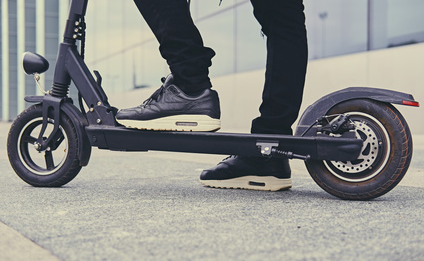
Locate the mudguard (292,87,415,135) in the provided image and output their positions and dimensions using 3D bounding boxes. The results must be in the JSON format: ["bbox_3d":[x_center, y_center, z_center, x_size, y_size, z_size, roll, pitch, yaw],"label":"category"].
[{"bbox_3d":[0.340,-0.040,1.492,0.295,0.130,0.080,0,1,21],"label":"mudguard"}]

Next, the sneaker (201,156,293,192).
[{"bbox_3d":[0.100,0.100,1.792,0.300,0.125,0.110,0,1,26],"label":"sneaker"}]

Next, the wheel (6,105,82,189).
[{"bbox_3d":[-0.482,0.044,1.815,0.250,0.247,0.060,0,1,18],"label":"wheel"}]

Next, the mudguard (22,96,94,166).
[{"bbox_3d":[-0.453,0.001,1.805,0.210,0.203,0.070,0,1,18],"label":"mudguard"}]

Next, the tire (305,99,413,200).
[{"bbox_3d":[0.350,0.039,1.490,0.256,0.253,0.065,0,1,21],"label":"tire"}]

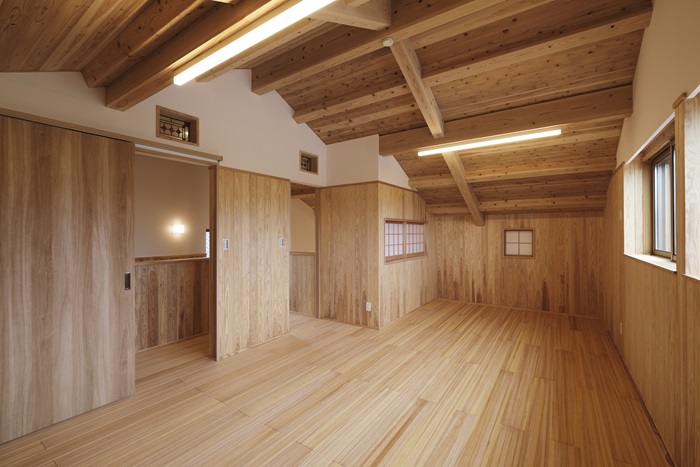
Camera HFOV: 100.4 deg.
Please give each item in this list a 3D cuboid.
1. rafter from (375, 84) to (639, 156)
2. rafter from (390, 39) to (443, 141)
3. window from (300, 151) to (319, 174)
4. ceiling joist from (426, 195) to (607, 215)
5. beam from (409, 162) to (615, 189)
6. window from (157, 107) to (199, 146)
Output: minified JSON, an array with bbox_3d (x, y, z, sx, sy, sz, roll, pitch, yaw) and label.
[{"bbox_3d":[1.500,-1.209,3.357,2.545,0.259,0.120,1,1,35],"label":"rafter"},{"bbox_3d":[0.760,-1.480,3.062,0.126,0.182,1.372,1,-21,35],"label":"rafter"},{"bbox_3d":[-0.623,-1.023,4.284,0.090,0.288,0.393,1,1,35],"label":"window"},{"bbox_3d":[2.523,-0.461,4.836,2.545,0.115,0.120,1,-23,35],"label":"ceiling joist"},{"bbox_3d":[2.036,-0.814,4.132,2.545,0.115,0.120,1,-23,35],"label":"beam"},{"bbox_3d":[-1.658,-1.008,2.800,0.090,0.287,0.389,1,1,35],"label":"window"}]

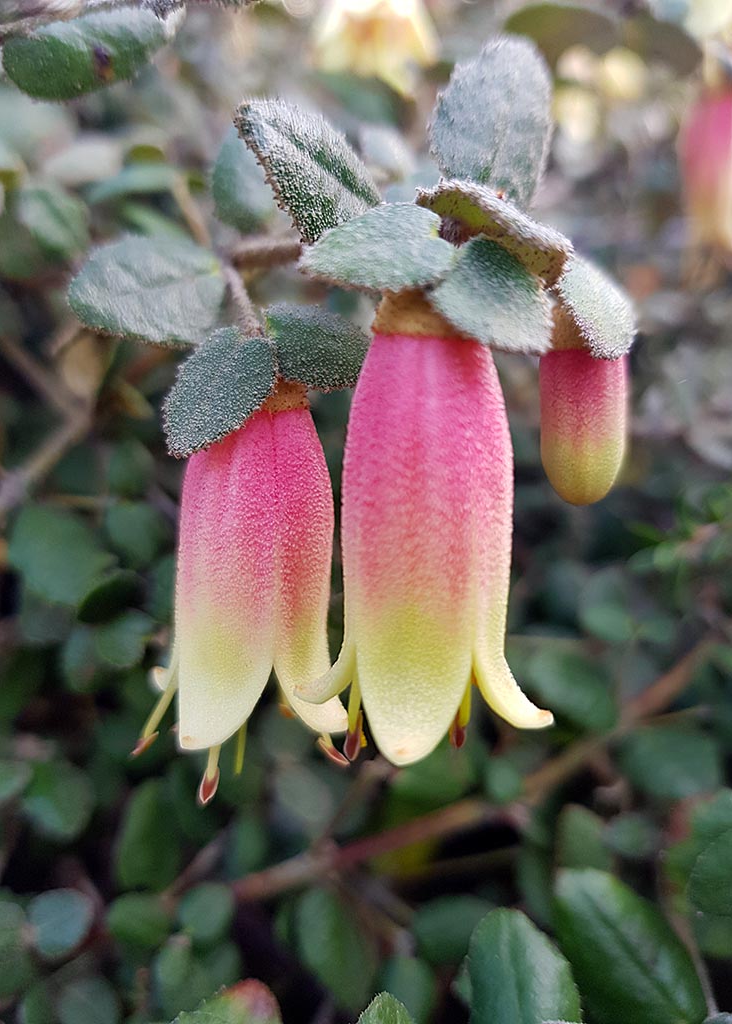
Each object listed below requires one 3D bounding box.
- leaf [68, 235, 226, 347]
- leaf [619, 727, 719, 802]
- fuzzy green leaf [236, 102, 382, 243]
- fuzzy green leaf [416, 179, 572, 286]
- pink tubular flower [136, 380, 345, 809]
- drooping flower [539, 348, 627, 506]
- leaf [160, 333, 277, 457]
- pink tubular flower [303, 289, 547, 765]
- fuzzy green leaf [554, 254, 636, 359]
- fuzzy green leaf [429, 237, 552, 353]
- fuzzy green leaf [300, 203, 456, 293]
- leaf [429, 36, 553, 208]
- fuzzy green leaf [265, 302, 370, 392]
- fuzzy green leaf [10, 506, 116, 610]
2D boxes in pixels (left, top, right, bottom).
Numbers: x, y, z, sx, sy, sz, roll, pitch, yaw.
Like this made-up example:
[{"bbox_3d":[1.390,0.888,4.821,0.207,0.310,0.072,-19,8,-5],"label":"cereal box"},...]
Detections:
[{"bbox_3d":[-0.035,-0.035,0.122,0.025,0.021,0.005,-3,-21,-1],"label":"leaf"},{"bbox_3d":[0.070,0.057,0.175,0.022,0.005,0.018,5,60,3],"label":"leaf"},{"bbox_3d":[-0.007,-0.045,0.102,0.021,0.013,0.005,43,-7,-6],"label":"fuzzy green leaf"},{"bbox_3d":[0.018,-0.038,0.104,0.021,0.007,0.013,28,6,3],"label":"fuzzy green leaf"},{"bbox_3d":[-0.017,0.011,0.107,0.027,0.056,0.026,4,15,0],"label":"pink tubular flower"},{"bbox_3d":[0.030,-0.012,0.106,0.012,0.022,0.012,0,15,0],"label":"drooping flower"},{"bbox_3d":[-0.020,-0.017,0.106,0.013,0.021,0.005,37,-7,20],"label":"leaf"},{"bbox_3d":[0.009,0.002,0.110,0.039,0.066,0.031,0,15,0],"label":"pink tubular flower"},{"bbox_3d":[0.033,-0.030,0.111,0.006,0.019,0.014,-38,-13,34],"label":"fuzzy green leaf"},{"bbox_3d":[0.016,-0.028,0.099,0.013,0.017,0.005,-24,-23,-16],"label":"fuzzy green leaf"},{"bbox_3d":[0.002,-0.033,0.096,0.020,0.015,0.006,-15,-29,-1],"label":"fuzzy green leaf"},{"bbox_3d":[0.019,-0.059,0.116,0.018,0.025,0.005,7,-3,7],"label":"leaf"},{"bbox_3d":[-0.007,-0.023,0.108,0.015,0.013,0.005,25,-21,4],"label":"fuzzy green leaf"},{"bbox_3d":[-0.075,0.011,0.190,0.029,0.025,0.006,9,-16,9],"label":"fuzzy green leaf"}]

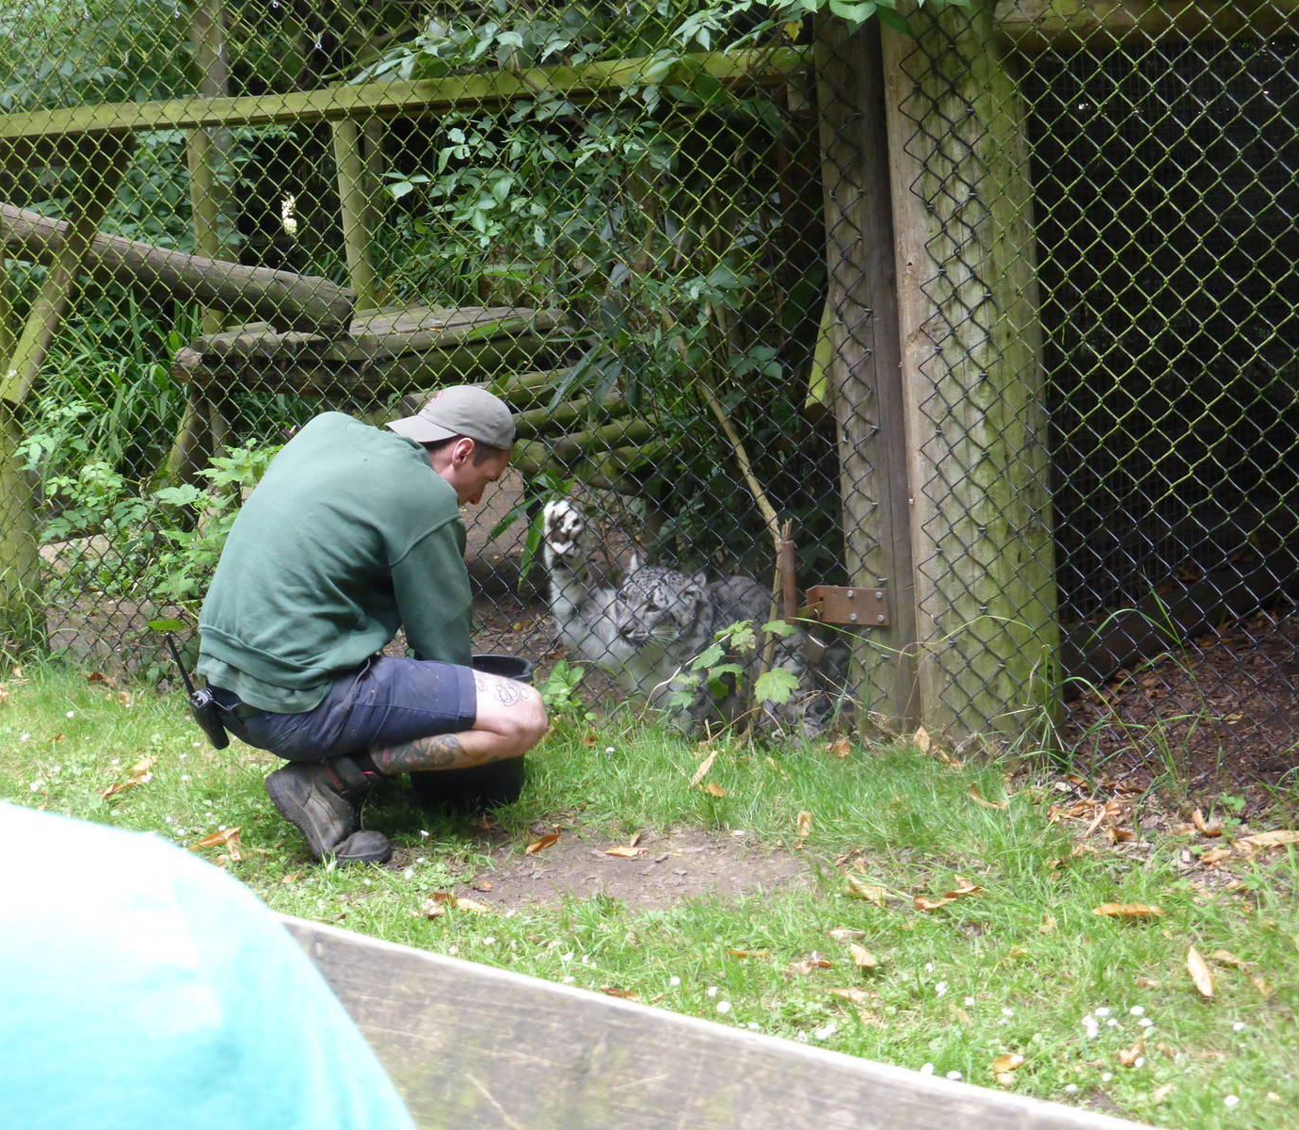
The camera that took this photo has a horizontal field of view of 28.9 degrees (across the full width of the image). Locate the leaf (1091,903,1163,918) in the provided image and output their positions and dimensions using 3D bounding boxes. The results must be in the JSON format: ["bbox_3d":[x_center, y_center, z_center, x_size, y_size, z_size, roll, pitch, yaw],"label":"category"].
[{"bbox_3d":[0.770,0.559,4.073,0.115,0.025,0.040,-3,9,6],"label":"leaf"}]

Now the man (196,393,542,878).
[{"bbox_3d":[-0.504,0.069,4.542,0.660,0.790,0.530,-7,12,-19],"label":"man"}]

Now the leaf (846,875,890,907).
[{"bbox_3d":[0.345,0.514,3.978,0.085,0.030,0.040,7,15,40],"label":"leaf"}]

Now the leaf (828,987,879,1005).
[{"bbox_3d":[0.306,0.644,3.775,0.075,0.020,0.040,-1,9,19],"label":"leaf"}]

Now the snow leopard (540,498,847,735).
[{"bbox_3d":[0.084,0.058,5.286,0.450,0.450,0.720,6,15,38],"label":"snow leopard"}]

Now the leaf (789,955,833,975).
[{"bbox_3d":[0.236,0.585,3.687,0.065,0.018,0.040,-4,12,-6],"label":"leaf"}]

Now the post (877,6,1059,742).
[{"bbox_3d":[0.660,-0.616,5.365,0.270,2.000,0.260,2,11,34],"label":"post"}]

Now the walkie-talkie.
[{"bbox_3d":[-0.877,0.246,4.900,0.040,0.260,0.055,-32,14,-23],"label":"walkie-talkie"}]

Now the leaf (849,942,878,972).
[{"bbox_3d":[0.334,0.612,3.940,0.035,0.015,0.080,-18,35,-20],"label":"leaf"}]

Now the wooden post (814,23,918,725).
[{"bbox_3d":[0.451,-0.621,5.500,0.120,2.000,0.110,2,11,34],"label":"wooden post"}]

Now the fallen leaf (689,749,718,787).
[{"bbox_3d":[0.111,0.417,5.180,0.035,0.015,0.095,30,64,13],"label":"fallen leaf"}]

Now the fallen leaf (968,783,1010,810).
[{"bbox_3d":[0.595,0.406,4.422,0.075,0.035,0.045,3,13,30],"label":"fallen leaf"}]

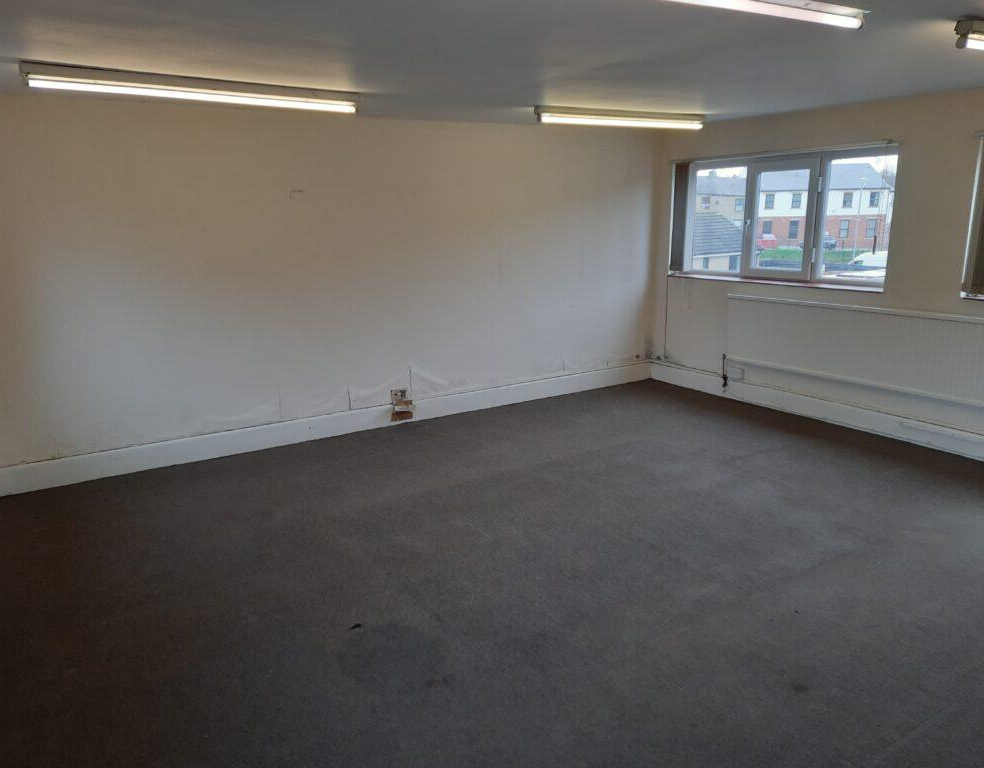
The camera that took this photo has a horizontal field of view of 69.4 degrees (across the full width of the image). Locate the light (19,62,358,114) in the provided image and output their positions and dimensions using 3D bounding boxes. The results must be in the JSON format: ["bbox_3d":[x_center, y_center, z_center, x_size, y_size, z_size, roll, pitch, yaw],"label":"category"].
[{"bbox_3d":[-1.393,-1.452,3.517,1.555,0.100,0.060,-9,16,-33],"label":"light"}]

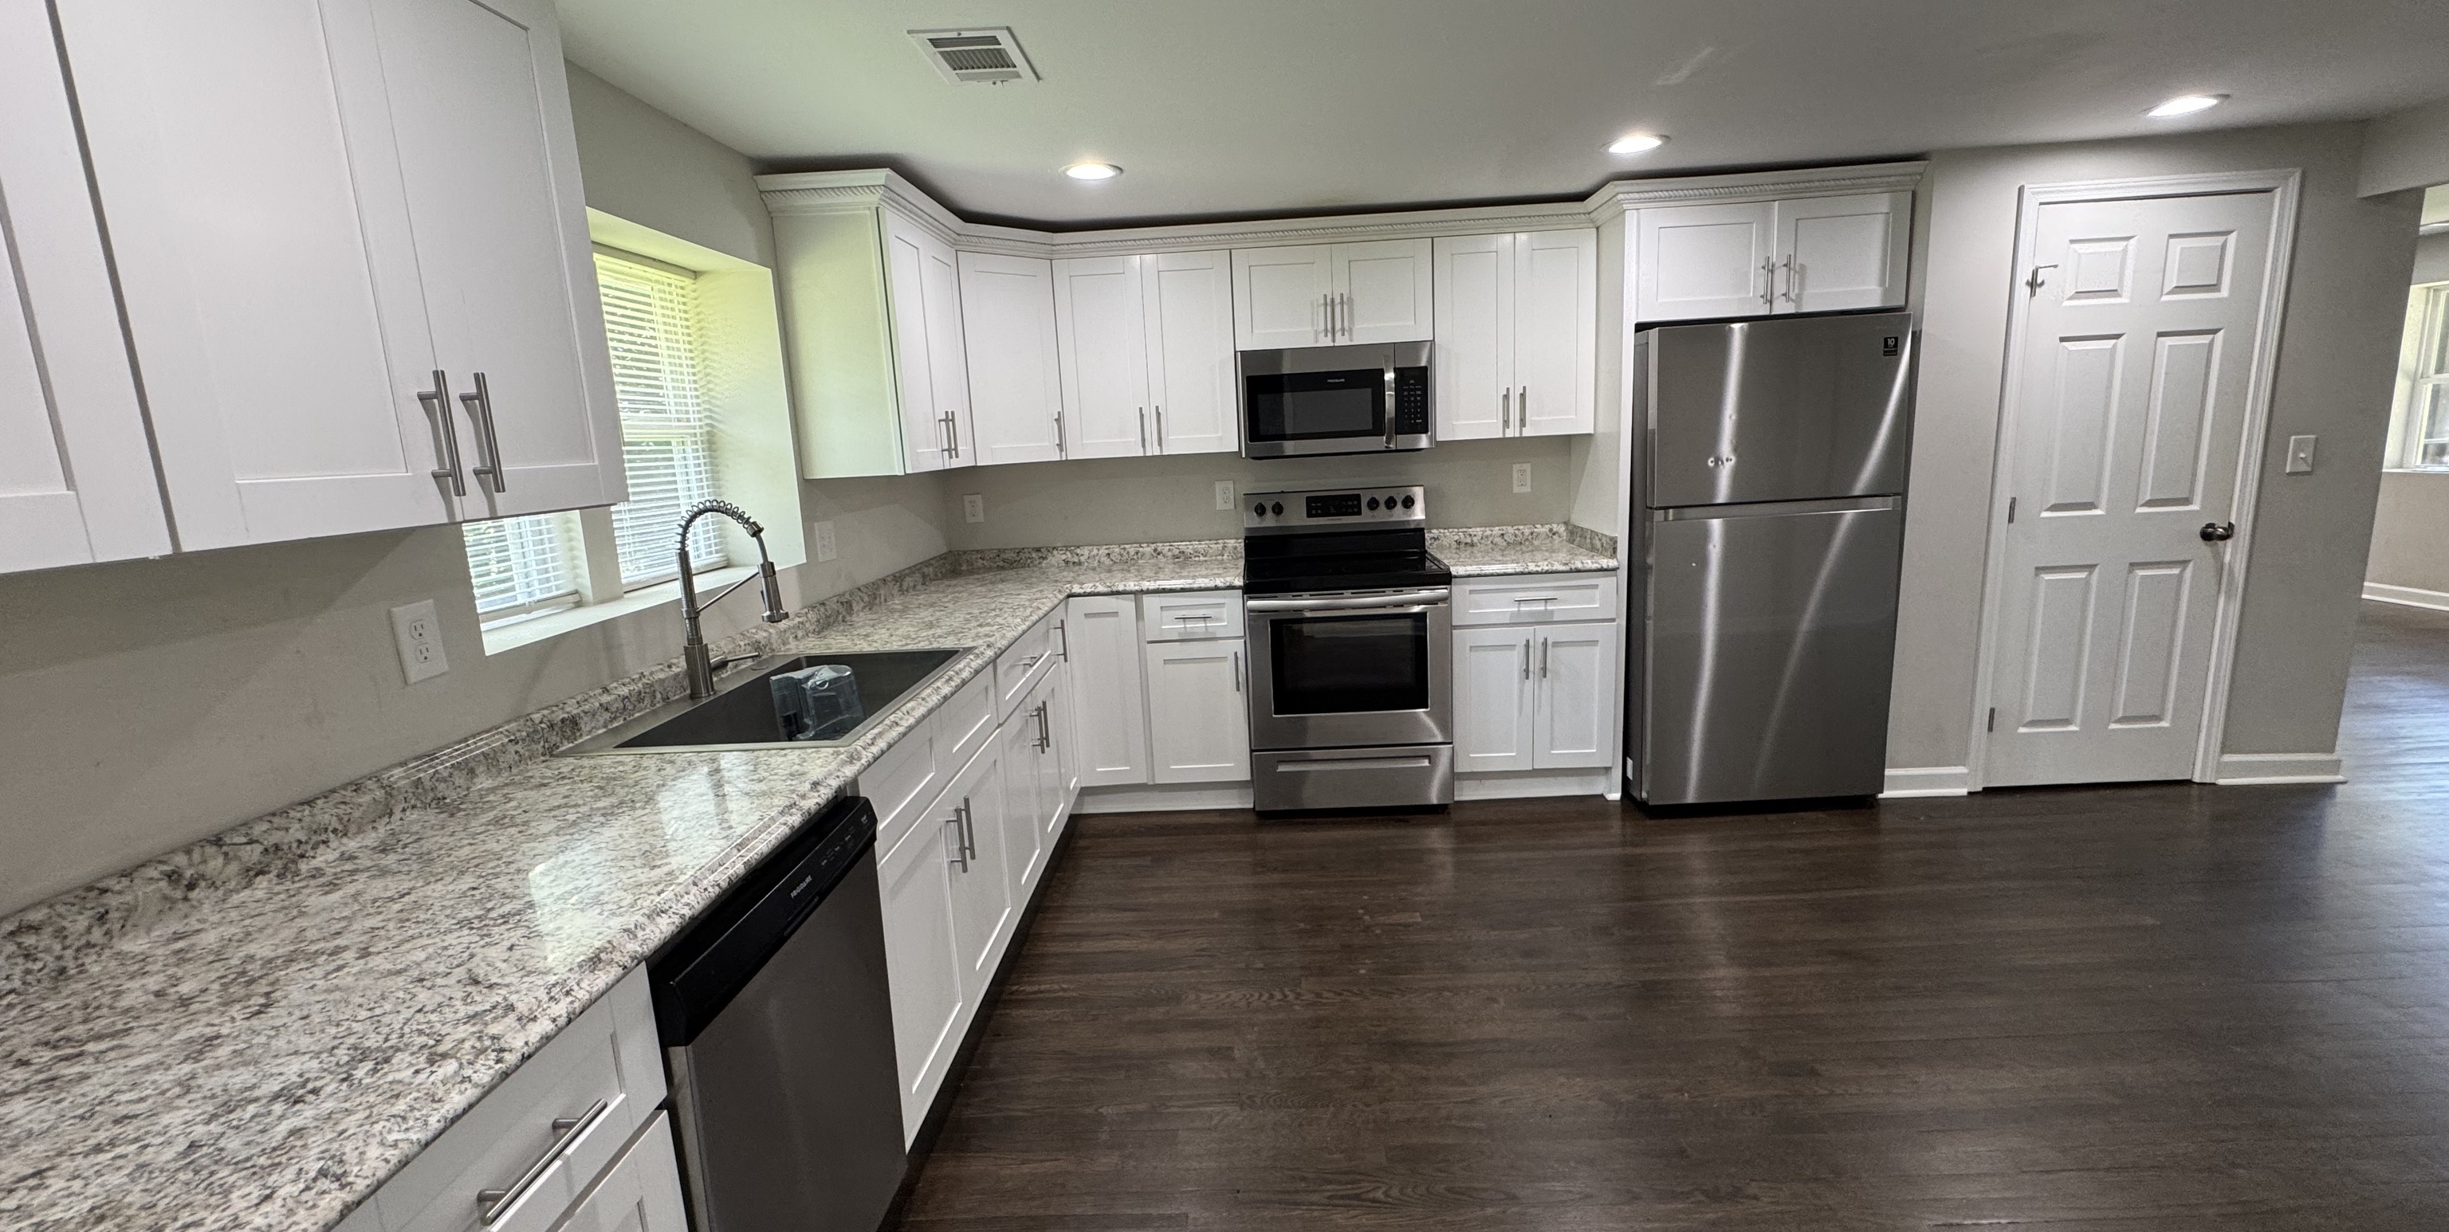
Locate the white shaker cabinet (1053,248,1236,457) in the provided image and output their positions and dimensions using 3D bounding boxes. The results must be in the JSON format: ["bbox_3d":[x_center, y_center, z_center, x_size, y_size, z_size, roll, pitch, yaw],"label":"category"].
[{"bbox_3d":[-0.290,-1.028,3.993,0.688,0.760,0.325,-2,10,3],"label":"white shaker cabinet"}]

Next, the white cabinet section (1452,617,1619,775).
[{"bbox_3d":[1.175,0.257,4.026,0.604,0.578,0.600,-2,10,2],"label":"white cabinet section"}]

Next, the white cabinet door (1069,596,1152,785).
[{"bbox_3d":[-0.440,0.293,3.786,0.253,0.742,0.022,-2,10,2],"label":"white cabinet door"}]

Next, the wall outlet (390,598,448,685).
[{"bbox_3d":[-1.250,0.041,1.544,0.010,0.118,0.077,-3,11,2],"label":"wall outlet"}]

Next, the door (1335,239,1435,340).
[{"bbox_3d":[0.606,-1.230,3.778,0.380,0.371,0.020,-3,11,2],"label":"door"}]

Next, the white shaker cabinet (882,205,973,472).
[{"bbox_3d":[-1.110,-0.856,3.260,0.320,0.760,0.715,-2,10,3],"label":"white shaker cabinet"}]

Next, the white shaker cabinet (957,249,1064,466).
[{"bbox_3d":[-0.797,-0.957,3.736,0.390,0.754,0.022,-11,13,-39],"label":"white shaker cabinet"}]

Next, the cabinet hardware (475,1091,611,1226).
[{"bbox_3d":[-0.661,0.519,0.954,0.036,0.013,0.158,-2,10,3],"label":"cabinet hardware"}]

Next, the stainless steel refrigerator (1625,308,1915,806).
[{"bbox_3d":[1.932,-0.213,3.834,0.830,1.735,0.765,-3,11,2],"label":"stainless steel refrigerator"}]

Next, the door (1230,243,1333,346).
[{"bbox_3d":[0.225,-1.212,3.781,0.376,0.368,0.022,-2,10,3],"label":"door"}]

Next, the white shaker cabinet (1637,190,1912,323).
[{"bbox_3d":[1.893,-1.285,3.707,0.920,0.372,0.610,-3,11,2],"label":"white shaker cabinet"}]

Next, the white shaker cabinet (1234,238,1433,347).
[{"bbox_3d":[0.422,-1.249,3.929,0.756,0.371,0.313,-3,11,2],"label":"white shaker cabinet"}]

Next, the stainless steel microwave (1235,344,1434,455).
[{"bbox_3d":[0.441,-0.862,3.975,0.749,0.405,0.363,-3,11,2],"label":"stainless steel microwave"}]

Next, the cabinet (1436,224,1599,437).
[{"bbox_3d":[1.110,-1.084,3.918,0.600,0.760,0.325,-2,10,3],"label":"cabinet"}]

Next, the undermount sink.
[{"bbox_3d":[-0.959,0.282,2.283,0.545,0.220,0.835,-2,10,3],"label":"undermount sink"}]

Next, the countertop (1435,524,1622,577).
[{"bbox_3d":[1.148,-0.274,3.917,0.623,0.127,0.653,-3,11,2],"label":"countertop"}]

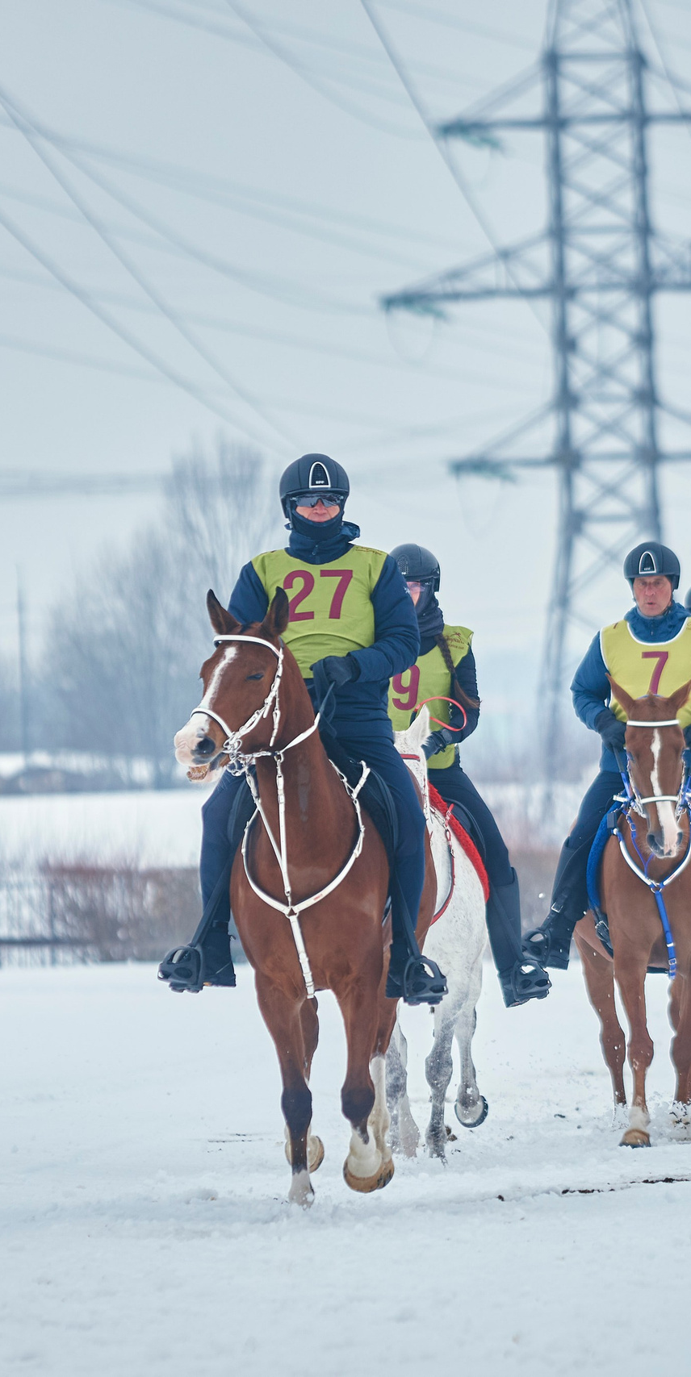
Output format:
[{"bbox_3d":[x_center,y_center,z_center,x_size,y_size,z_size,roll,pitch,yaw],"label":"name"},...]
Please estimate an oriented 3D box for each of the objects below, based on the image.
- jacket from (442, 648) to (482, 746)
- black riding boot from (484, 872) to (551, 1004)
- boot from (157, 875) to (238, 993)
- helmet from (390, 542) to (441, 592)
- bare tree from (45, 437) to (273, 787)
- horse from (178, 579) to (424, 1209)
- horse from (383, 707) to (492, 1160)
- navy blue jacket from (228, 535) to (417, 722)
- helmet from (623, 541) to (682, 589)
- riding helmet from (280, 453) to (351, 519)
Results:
[{"bbox_3d":[0.269,-0.003,42.900,0.520,0.600,0.400,0,-1,12],"label":"jacket"},{"bbox_3d":[0.679,0.975,44.900,0.140,0.520,0.290,-1,-1,-27],"label":"black riding boot"},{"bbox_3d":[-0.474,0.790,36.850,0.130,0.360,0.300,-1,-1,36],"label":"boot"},{"bbox_3d":[0.244,-0.449,42.900,0.225,0.190,0.280,0,-1,12],"label":"helmet"},{"bbox_3d":[-6.400,-2.600,390.000,8.000,12.000,8.000,-1,-1,0],"label":"bare tree"},{"bbox_3d":[-0.080,0.660,37.100,0.680,1.970,2.250,0,-1,6],"label":"horse"},{"bbox_3d":[0.250,0.944,45.200,0.580,1.780,2.350,-1,-1,3],"label":"horse"},{"bbox_3d":[-0.075,-0.192,36.850,0.620,0.640,0.420,0,-1,4],"label":"navy blue jacket"},{"bbox_3d":[1.237,-0.501,46.300,0.225,0.195,0.280,0,-1,8],"label":"helmet"},{"bbox_3d":[-0.102,-0.668,37.900,0.228,0.212,0.290,-1,-1,-7],"label":"riding helmet"}]

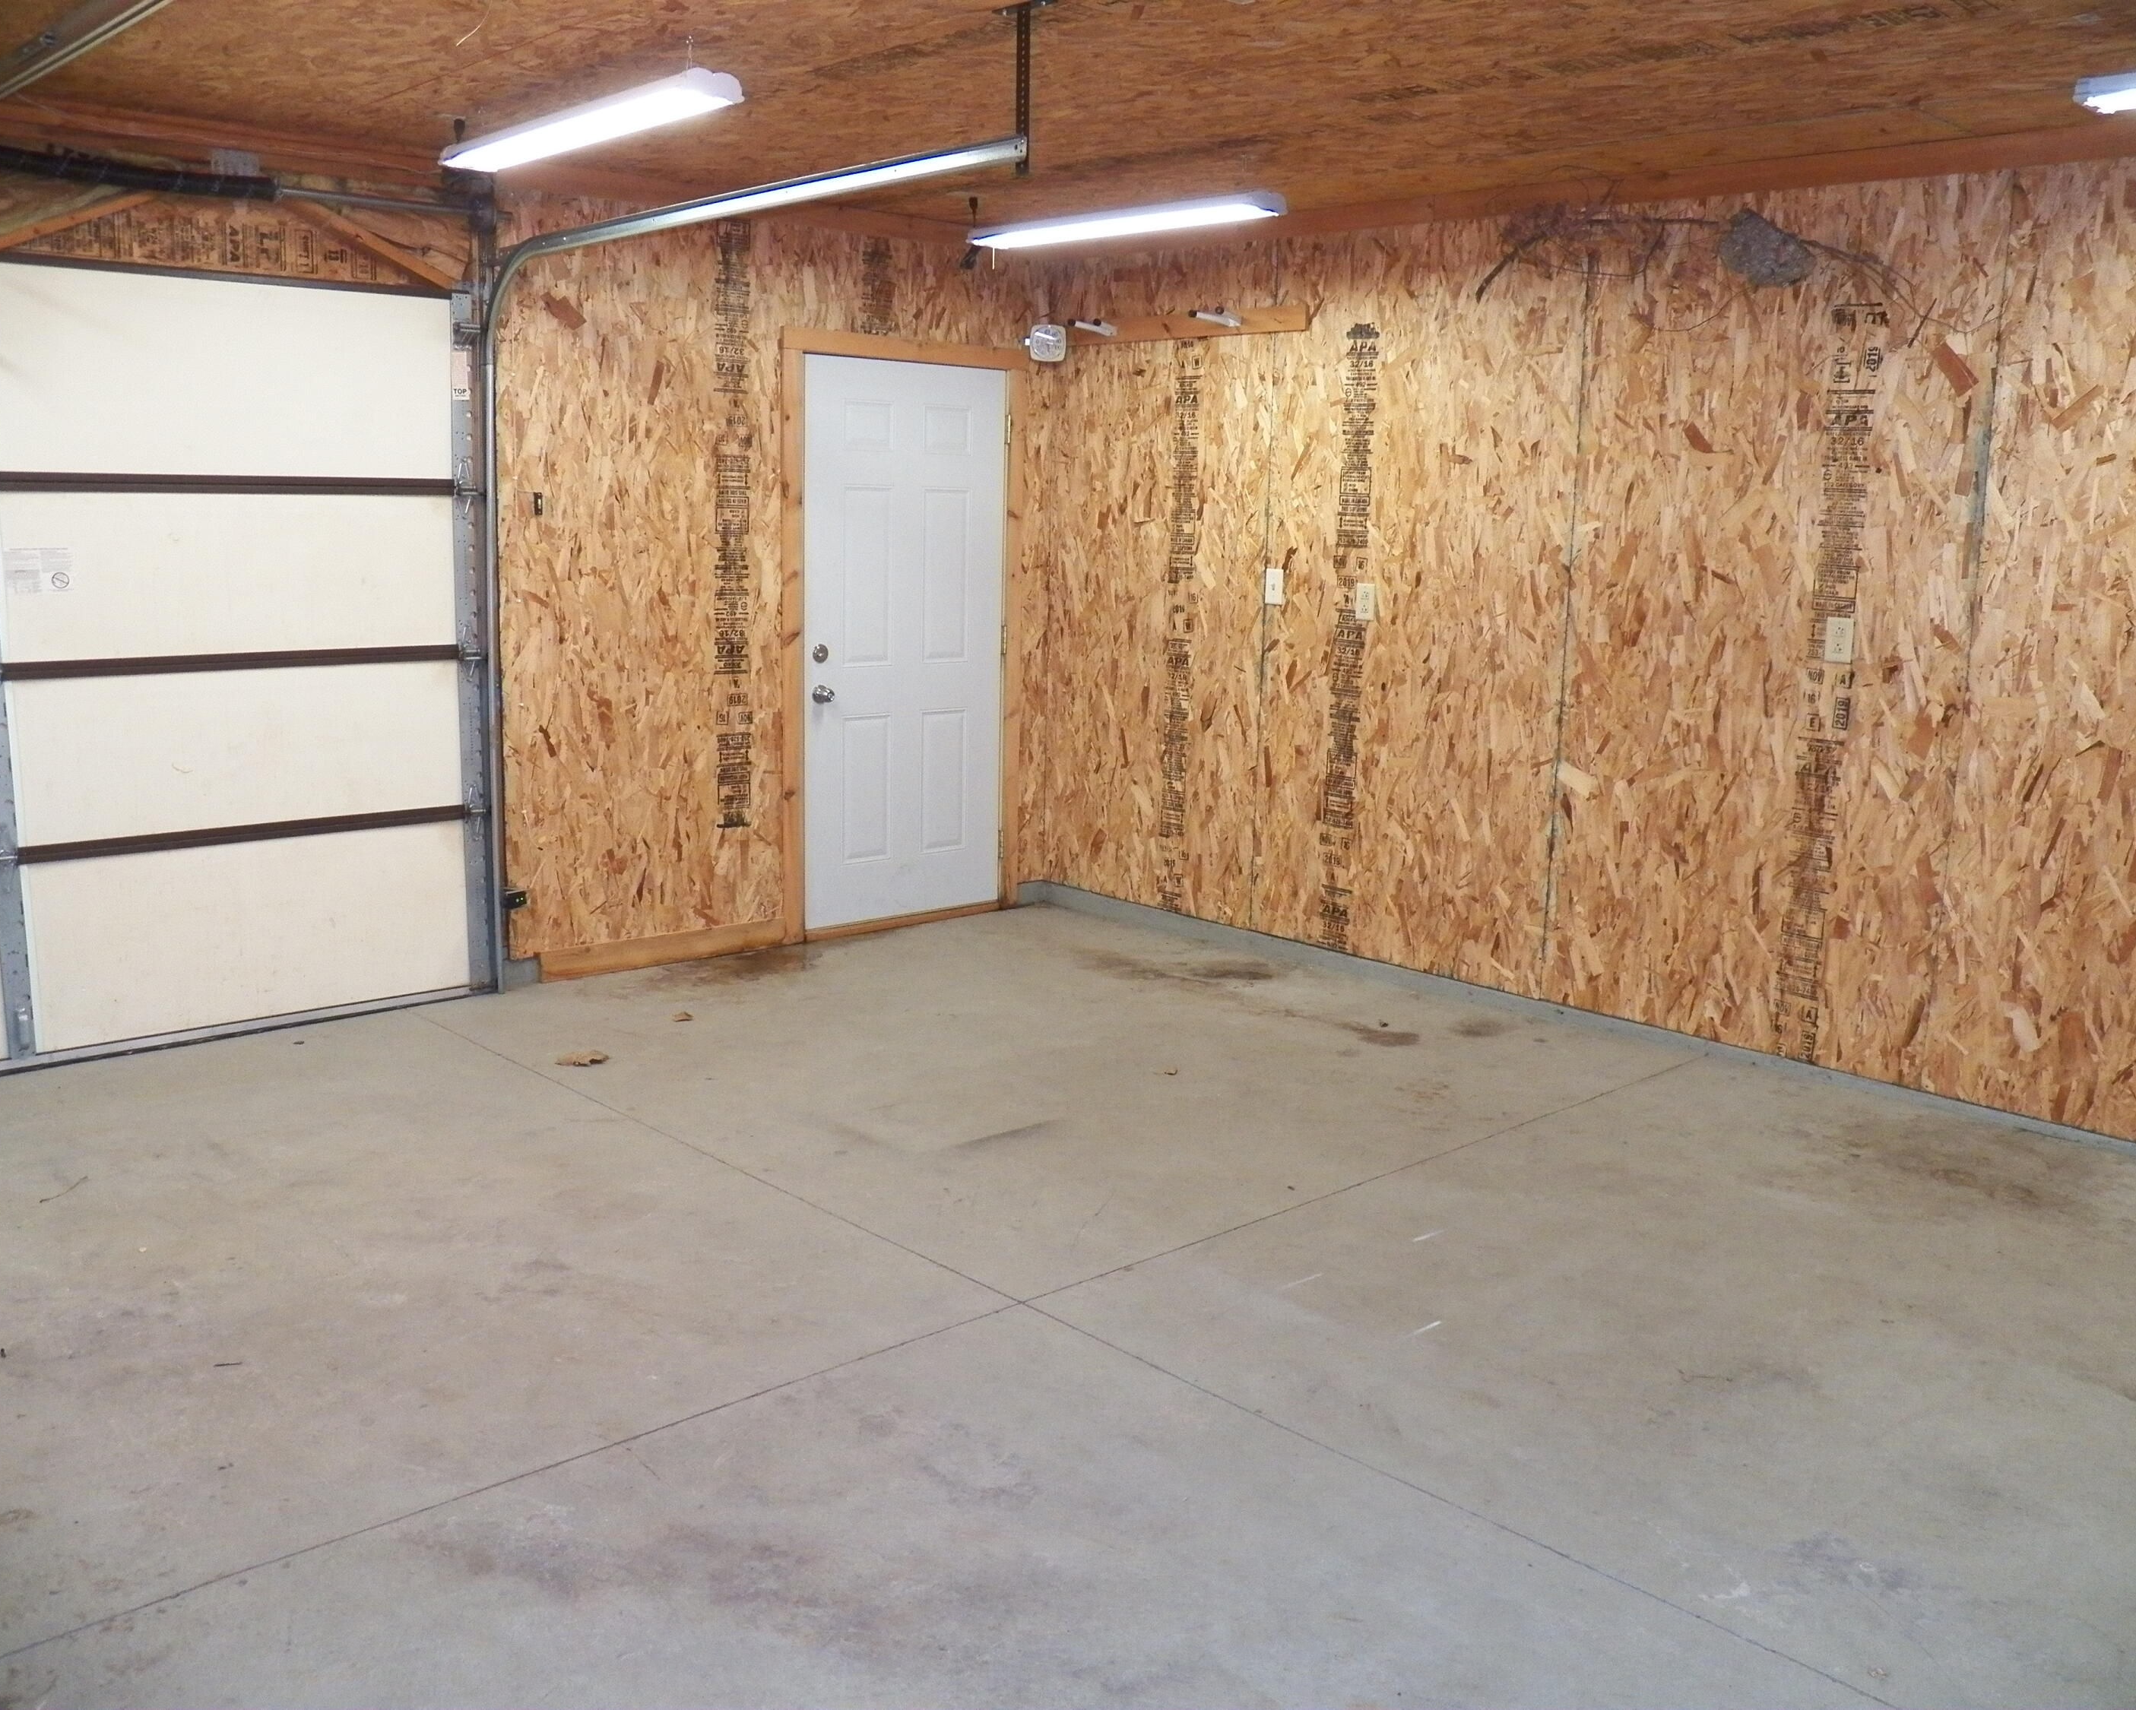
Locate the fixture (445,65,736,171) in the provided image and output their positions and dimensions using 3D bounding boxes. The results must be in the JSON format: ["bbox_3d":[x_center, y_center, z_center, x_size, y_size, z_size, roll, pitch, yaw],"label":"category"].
[{"bbox_3d":[-1.153,-1.720,4.312,0.172,0.066,1.240,-7,14,-40],"label":"fixture"}]

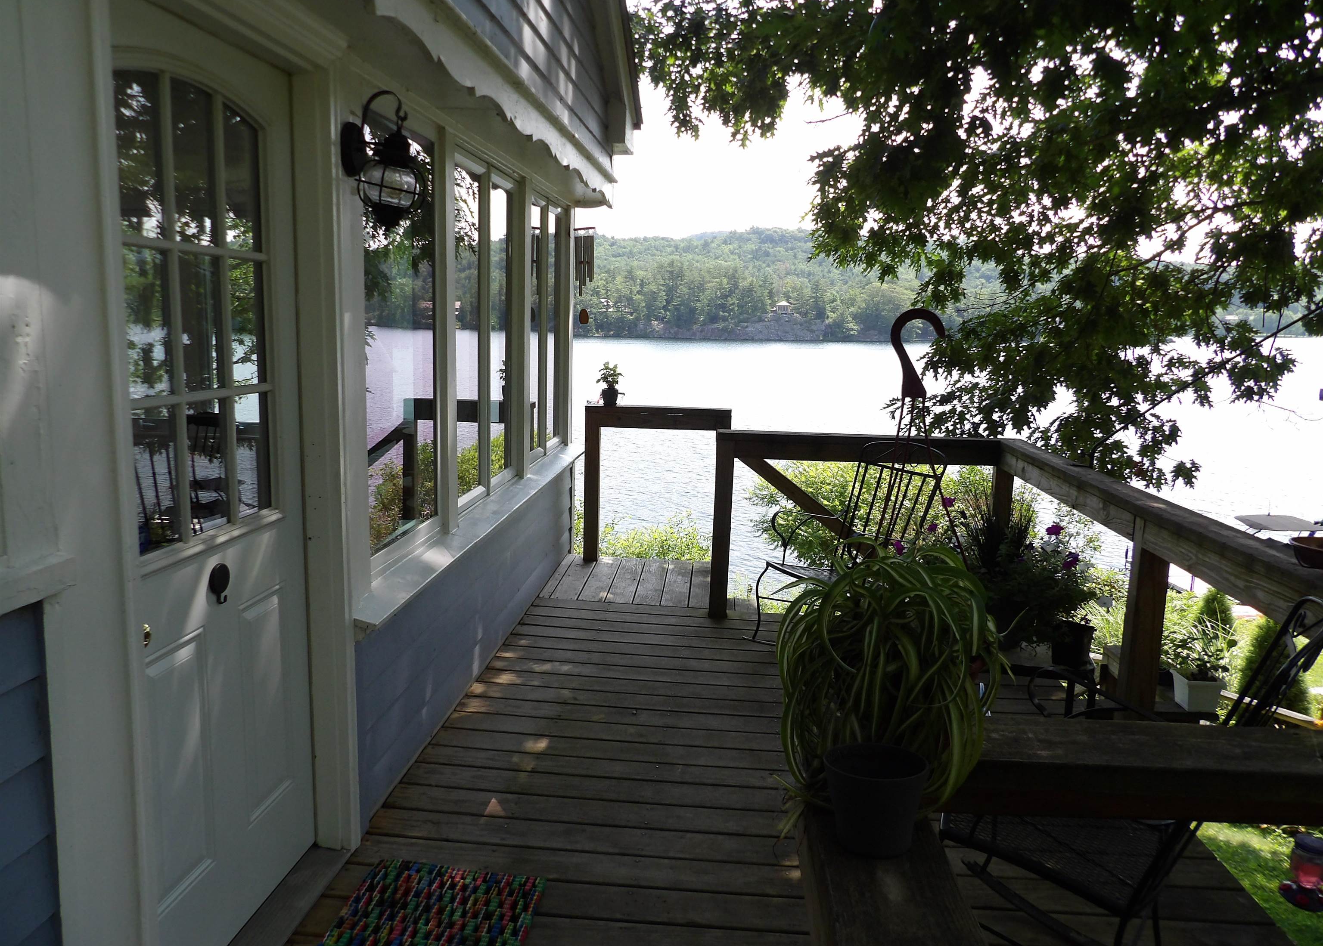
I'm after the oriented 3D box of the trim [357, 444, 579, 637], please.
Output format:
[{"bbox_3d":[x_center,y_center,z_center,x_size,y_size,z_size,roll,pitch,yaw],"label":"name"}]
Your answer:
[{"bbox_3d":[-0.694,0.141,4.160,0.135,0.065,3.340,3,10,5],"label":"trim"}]

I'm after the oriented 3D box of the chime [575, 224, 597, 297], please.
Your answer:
[{"bbox_3d":[-0.448,-1.230,5.333,0.125,0.399,0.125,3,10,5],"label":"chime"}]

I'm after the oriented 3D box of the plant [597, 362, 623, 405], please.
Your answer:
[{"bbox_3d":[-0.311,-0.545,5.593,0.155,0.264,0.155,3,10,5],"label":"plant"}]

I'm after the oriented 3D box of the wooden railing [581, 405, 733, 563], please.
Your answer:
[{"bbox_3d":[-0.029,0.083,5.678,0.880,0.985,0.110,3,10,5],"label":"wooden railing"}]

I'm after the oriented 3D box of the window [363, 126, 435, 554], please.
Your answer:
[{"bbox_3d":[-0.841,-0.446,3.001,0.040,1.330,0.640,3,10,5],"label":"window"}]

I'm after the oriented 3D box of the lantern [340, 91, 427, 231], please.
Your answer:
[{"bbox_3d":[-0.721,-0.821,2.429,0.190,0.350,0.178,3,10,5],"label":"lantern"}]

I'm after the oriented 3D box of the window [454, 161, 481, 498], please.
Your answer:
[{"bbox_3d":[-0.779,-0.545,3.671,0.040,1.280,0.370,3,10,5],"label":"window"}]

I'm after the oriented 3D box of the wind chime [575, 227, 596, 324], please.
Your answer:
[{"bbox_3d":[-0.449,-1.151,5.346,0.125,0.560,0.125,3,10,5],"label":"wind chime"}]

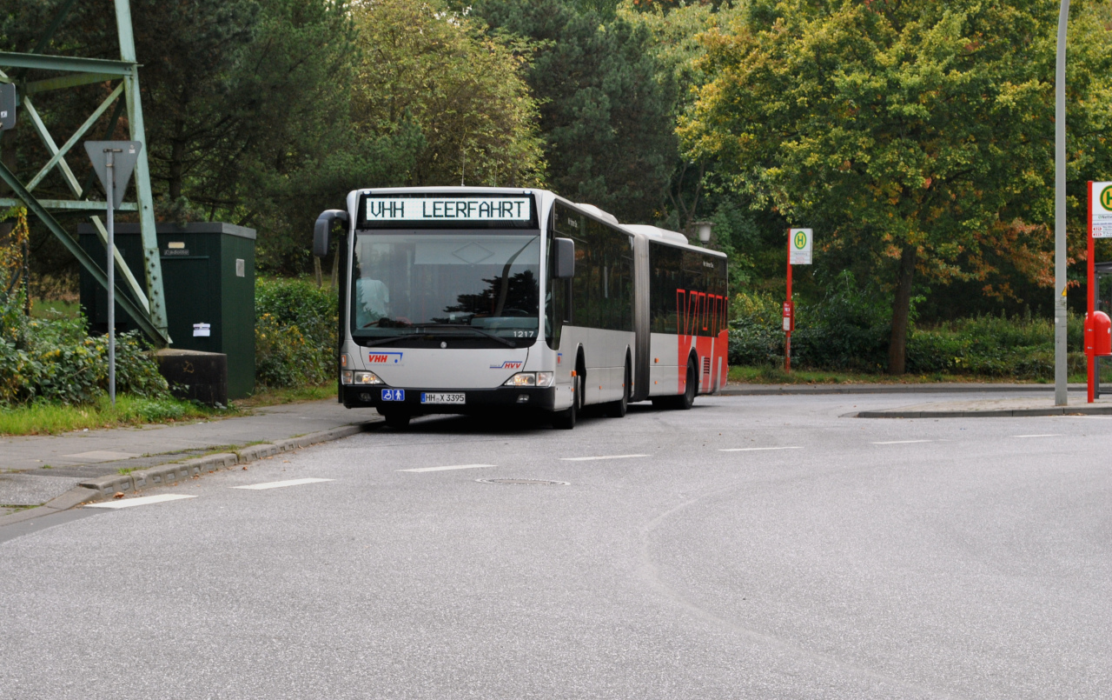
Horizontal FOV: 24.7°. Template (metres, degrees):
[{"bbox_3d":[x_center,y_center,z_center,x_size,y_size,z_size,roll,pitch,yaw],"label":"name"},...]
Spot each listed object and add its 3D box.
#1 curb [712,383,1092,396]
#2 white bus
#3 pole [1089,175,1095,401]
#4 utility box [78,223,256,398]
[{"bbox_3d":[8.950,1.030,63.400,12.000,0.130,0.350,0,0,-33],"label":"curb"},{"bbox_3d":[0.120,-0.510,38.300,2.950,3.060,18.050,0,0,10],"label":"white bus"},{"bbox_3d":[8.758,-0.941,41.500,0.105,3.615,0.105,0,0,0],"label":"pole"},{"bbox_3d":[-6.786,-0.626,44.581,2.533,3.053,2.494,0,0,7],"label":"utility box"}]

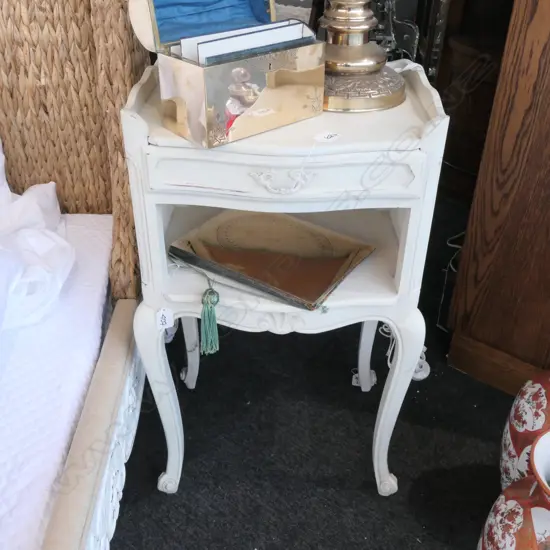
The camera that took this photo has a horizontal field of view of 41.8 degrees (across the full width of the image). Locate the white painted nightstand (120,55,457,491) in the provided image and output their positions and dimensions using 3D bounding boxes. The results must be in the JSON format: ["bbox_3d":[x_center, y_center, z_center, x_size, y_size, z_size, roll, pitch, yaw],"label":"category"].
[{"bbox_3d":[0.011,0.015,1.233,0.445,0.705,0.310,1,32,0],"label":"white painted nightstand"}]

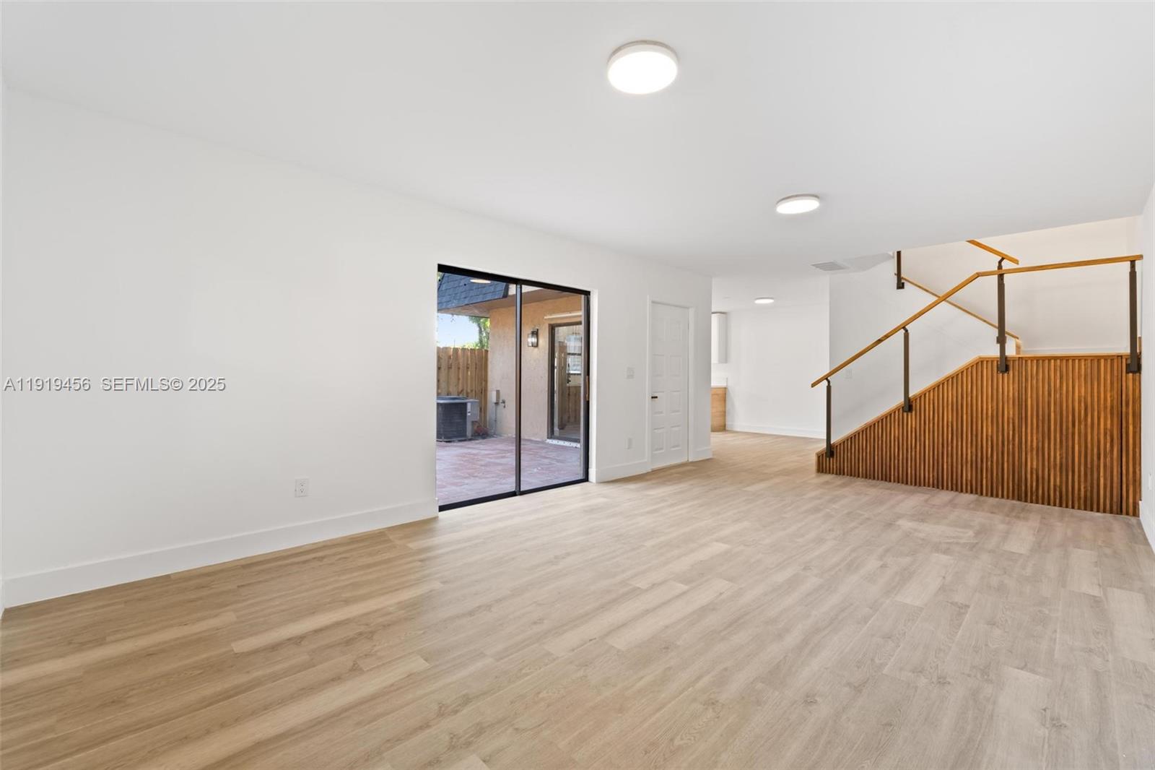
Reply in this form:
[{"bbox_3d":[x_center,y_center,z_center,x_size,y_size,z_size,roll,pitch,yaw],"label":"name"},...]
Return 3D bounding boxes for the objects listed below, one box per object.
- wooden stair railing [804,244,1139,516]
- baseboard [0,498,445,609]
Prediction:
[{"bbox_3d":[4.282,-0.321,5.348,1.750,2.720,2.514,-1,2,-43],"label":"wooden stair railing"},{"bbox_3d":[-1.905,0.975,3.031,2.203,0.142,0.018,-1,2,-43],"label":"baseboard"}]

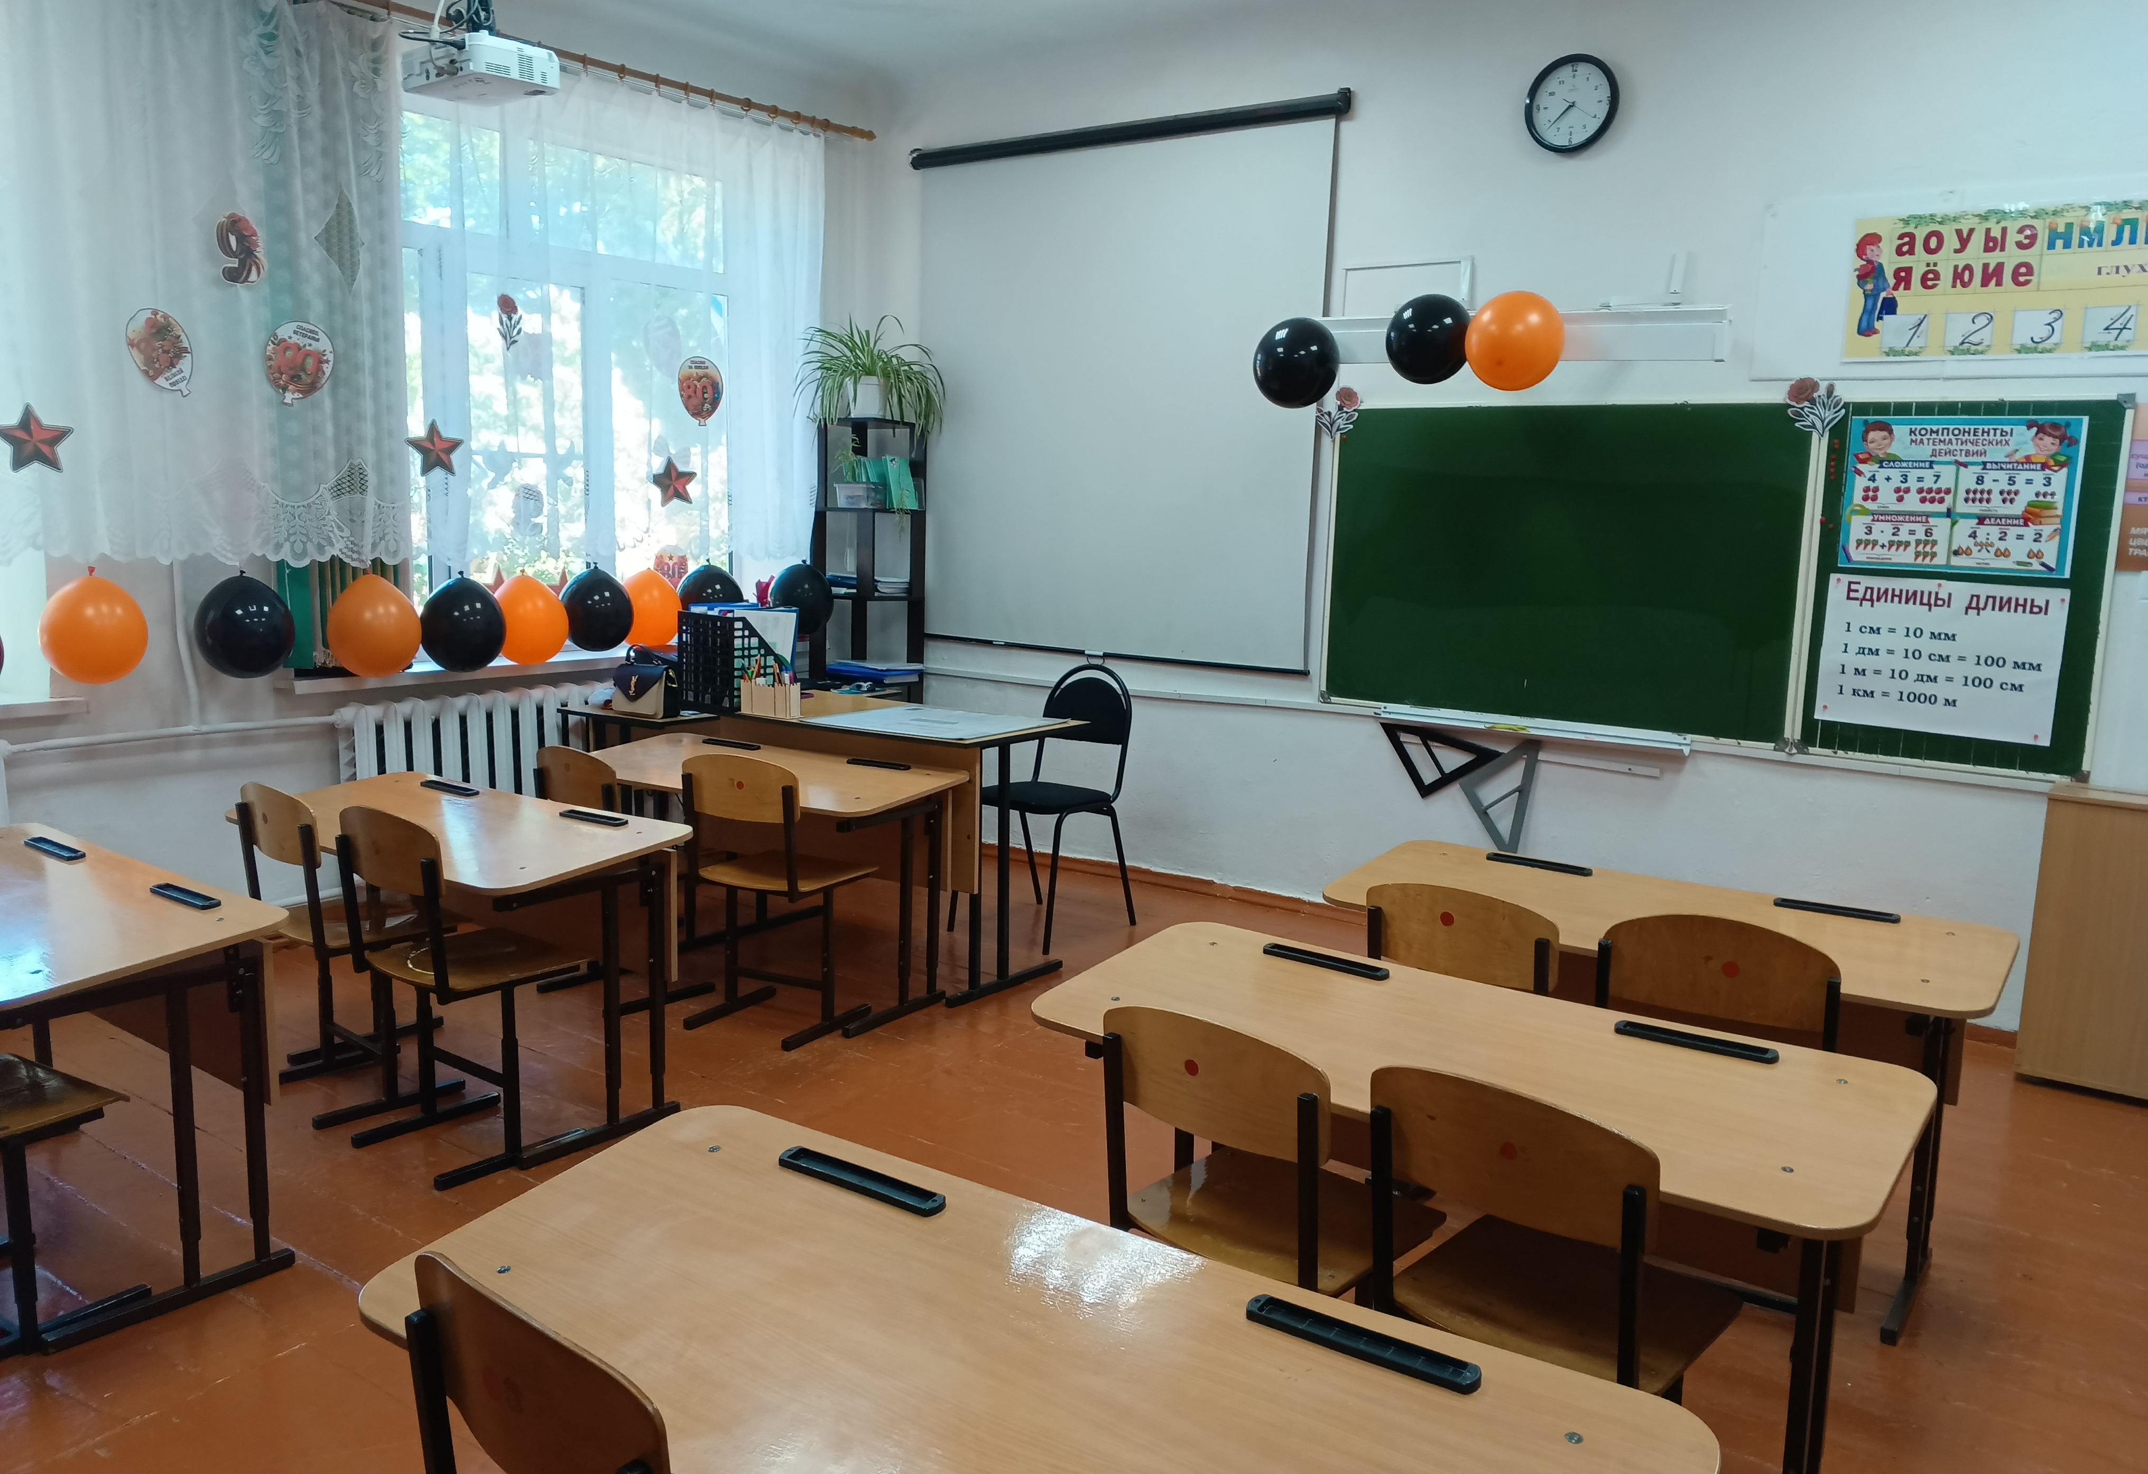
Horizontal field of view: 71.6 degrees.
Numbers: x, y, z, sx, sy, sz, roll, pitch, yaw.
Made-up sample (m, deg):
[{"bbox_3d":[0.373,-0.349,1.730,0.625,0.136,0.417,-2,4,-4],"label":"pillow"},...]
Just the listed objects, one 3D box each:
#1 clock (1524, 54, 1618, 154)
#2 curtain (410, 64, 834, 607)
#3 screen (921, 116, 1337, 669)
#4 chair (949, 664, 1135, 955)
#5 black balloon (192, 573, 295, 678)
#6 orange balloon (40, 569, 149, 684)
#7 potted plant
[{"bbox_3d":[1.480,-1.881,4.429,0.282,0.282,0.045,7,11,33],"label":"clock"},{"bbox_3d":[-1.498,-1.349,5.059,0.110,1.638,1.575,9,12,40],"label":"curtain"},{"bbox_3d":[0.114,-1.258,5.582,1.830,1.900,0.070,8,11,34],"label":"screen"},{"bbox_3d":[-0.108,0.217,5.016,0.470,0.875,0.530,7,11,35],"label":"chair"},{"bbox_3d":[-2.336,-0.312,4.192,0.255,0.295,0.255,9,12,40],"label":"black balloon"},{"bbox_3d":[-2.499,-0.282,3.799,0.255,0.290,0.255,7,11,35],"label":"orange balloon"},{"bbox_3d":[-0.812,-1.432,5.952,0.570,0.470,0.520,0,9,-8],"label":"potted plant"}]

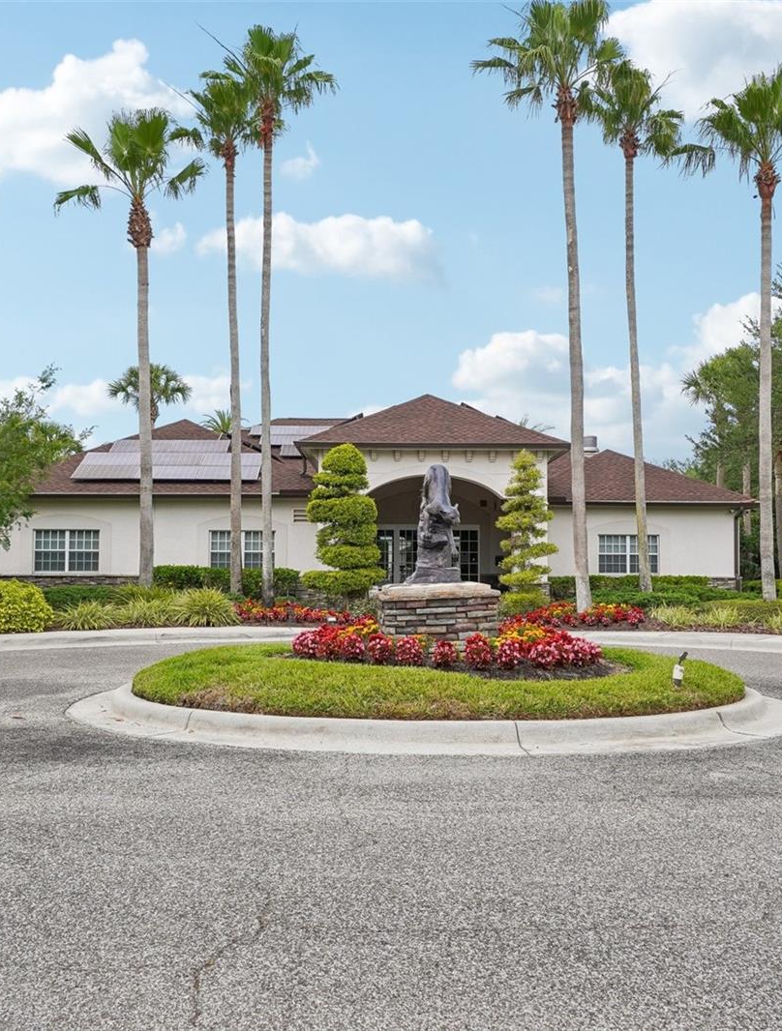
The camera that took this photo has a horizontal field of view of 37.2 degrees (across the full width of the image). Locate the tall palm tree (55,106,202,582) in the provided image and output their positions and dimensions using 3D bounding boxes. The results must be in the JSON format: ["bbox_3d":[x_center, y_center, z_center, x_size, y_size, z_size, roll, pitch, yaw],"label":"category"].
[{"bbox_3d":[-7.004,-4.162,30.724,4.000,13.411,3.880,0,-3,0],"label":"tall palm tree"}]

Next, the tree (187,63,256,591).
[{"bbox_3d":[-4.525,-4.787,31.761,1.950,13.970,1.950,0,-3,0],"label":"tree"}]

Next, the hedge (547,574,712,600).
[{"bbox_3d":[7.642,2.421,37.629,5.400,0.900,1.000,0,-3,0],"label":"hedge"}]

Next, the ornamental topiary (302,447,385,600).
[{"bbox_3d":[-1.170,0.277,27.718,1.950,3.900,1.950,0,-3,0],"label":"ornamental topiary"}]

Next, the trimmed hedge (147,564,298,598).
[{"bbox_3d":[-4.907,2.120,34.238,4.500,1.100,1.050,0,-3,0],"label":"trimmed hedge"}]

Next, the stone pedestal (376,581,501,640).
[{"bbox_3d":[0.510,1.122,12.961,1.240,0.730,1.240,0,-3,-4],"label":"stone pedestal"}]

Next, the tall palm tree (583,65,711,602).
[{"bbox_3d":[7.318,-5.149,32.775,3.755,15.672,3.642,0,-3,0],"label":"tall palm tree"}]

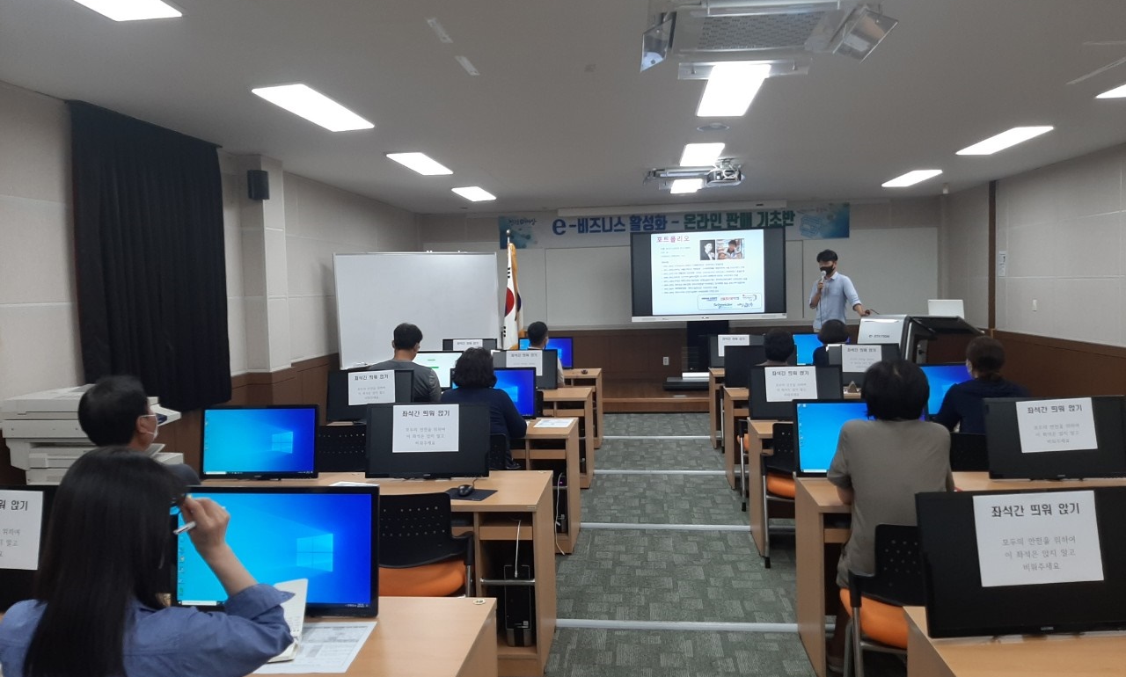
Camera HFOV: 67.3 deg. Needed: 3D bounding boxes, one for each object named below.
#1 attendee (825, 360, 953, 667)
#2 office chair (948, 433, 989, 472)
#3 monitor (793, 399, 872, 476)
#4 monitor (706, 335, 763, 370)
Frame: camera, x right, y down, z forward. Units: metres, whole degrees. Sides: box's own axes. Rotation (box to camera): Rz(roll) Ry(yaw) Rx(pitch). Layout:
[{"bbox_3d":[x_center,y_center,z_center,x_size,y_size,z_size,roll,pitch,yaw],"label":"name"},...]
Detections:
[{"bbox_3d":[1.133,0.697,3.017,0.450,1.270,0.640,-1,3,6],"label":"attendee"},{"bbox_3d":[2.126,0.848,4.419,0.590,0.800,0.560,-1,4,5],"label":"office chair"},{"bbox_3d":[1.276,0.430,3.635,0.558,0.355,0.170,-1,4,5],"label":"monitor"},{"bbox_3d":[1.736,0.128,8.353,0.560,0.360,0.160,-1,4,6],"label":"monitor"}]

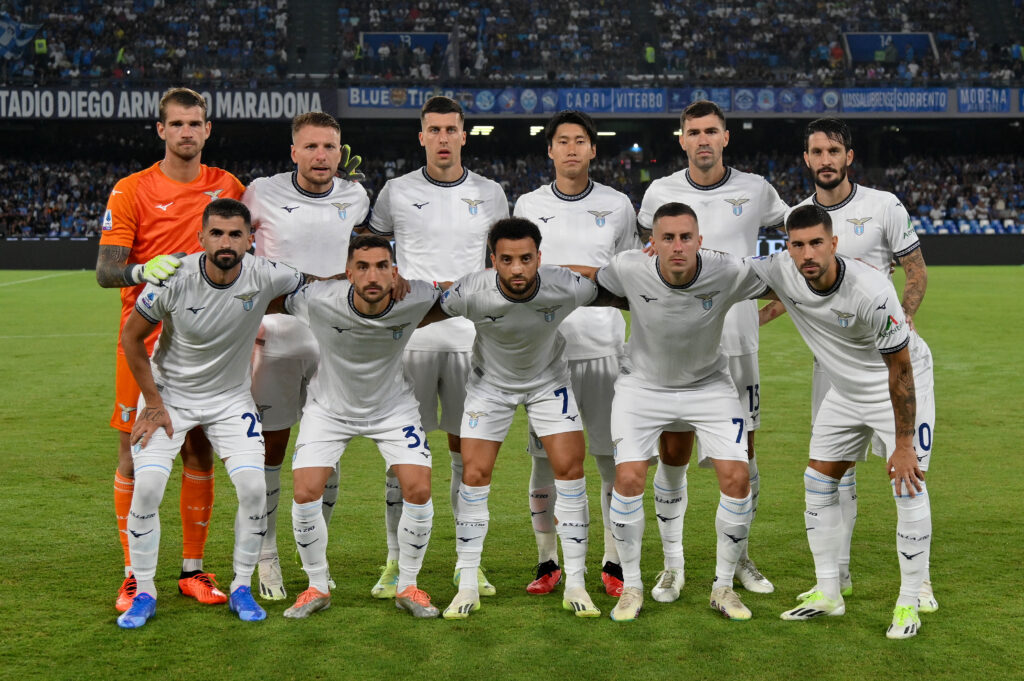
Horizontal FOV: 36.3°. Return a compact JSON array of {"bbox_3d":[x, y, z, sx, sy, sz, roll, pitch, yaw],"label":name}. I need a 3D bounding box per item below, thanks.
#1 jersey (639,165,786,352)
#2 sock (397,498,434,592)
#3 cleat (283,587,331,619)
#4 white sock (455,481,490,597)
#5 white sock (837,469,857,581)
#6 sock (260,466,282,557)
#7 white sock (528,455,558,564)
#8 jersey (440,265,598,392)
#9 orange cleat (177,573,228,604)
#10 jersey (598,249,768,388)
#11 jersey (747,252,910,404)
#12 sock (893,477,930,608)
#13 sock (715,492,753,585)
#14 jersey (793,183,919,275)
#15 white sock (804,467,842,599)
[{"bbox_3d":[0.776,-0.308,6.050,0.573,0.724,0.290,0,4,4],"label":"jersey"},{"bbox_3d":[-0.354,0.740,5.670,0.122,0.349,0.130,-4,21,-28],"label":"sock"},{"bbox_3d":[-0.753,0.960,5.740,0.100,0.105,0.270,3,5,33],"label":"cleat"},{"bbox_3d":[-0.146,0.731,5.770,0.125,0.410,0.140,1,12,15],"label":"white sock"},{"bbox_3d":[1.276,0.720,6.040,0.120,0.460,0.130,3,8,38],"label":"white sock"},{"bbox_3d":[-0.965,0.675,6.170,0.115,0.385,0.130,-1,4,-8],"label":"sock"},{"bbox_3d":[0.138,0.660,6.065,0.112,0.424,0.125,0,4,25],"label":"white sock"},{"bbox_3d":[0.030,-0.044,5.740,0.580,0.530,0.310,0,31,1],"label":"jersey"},{"bbox_3d":[-1.190,0.946,6.003,0.108,0.100,0.295,-4,6,-42],"label":"orange cleat"},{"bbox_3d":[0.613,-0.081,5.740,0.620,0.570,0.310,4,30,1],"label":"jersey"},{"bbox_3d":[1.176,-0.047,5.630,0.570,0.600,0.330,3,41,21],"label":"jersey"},{"bbox_3d":[1.396,0.712,5.483,0.128,0.446,0.135,5,10,28],"label":"sock"},{"bbox_3d":[0.792,0.725,5.680,0.125,0.351,0.130,-2,19,-15],"label":"sock"},{"bbox_3d":[1.317,-0.258,6.100,0.540,0.700,0.280,1,4,14],"label":"jersey"},{"bbox_3d":[1.152,0.706,5.780,0.135,0.485,0.125,-4,5,-30],"label":"white sock"}]

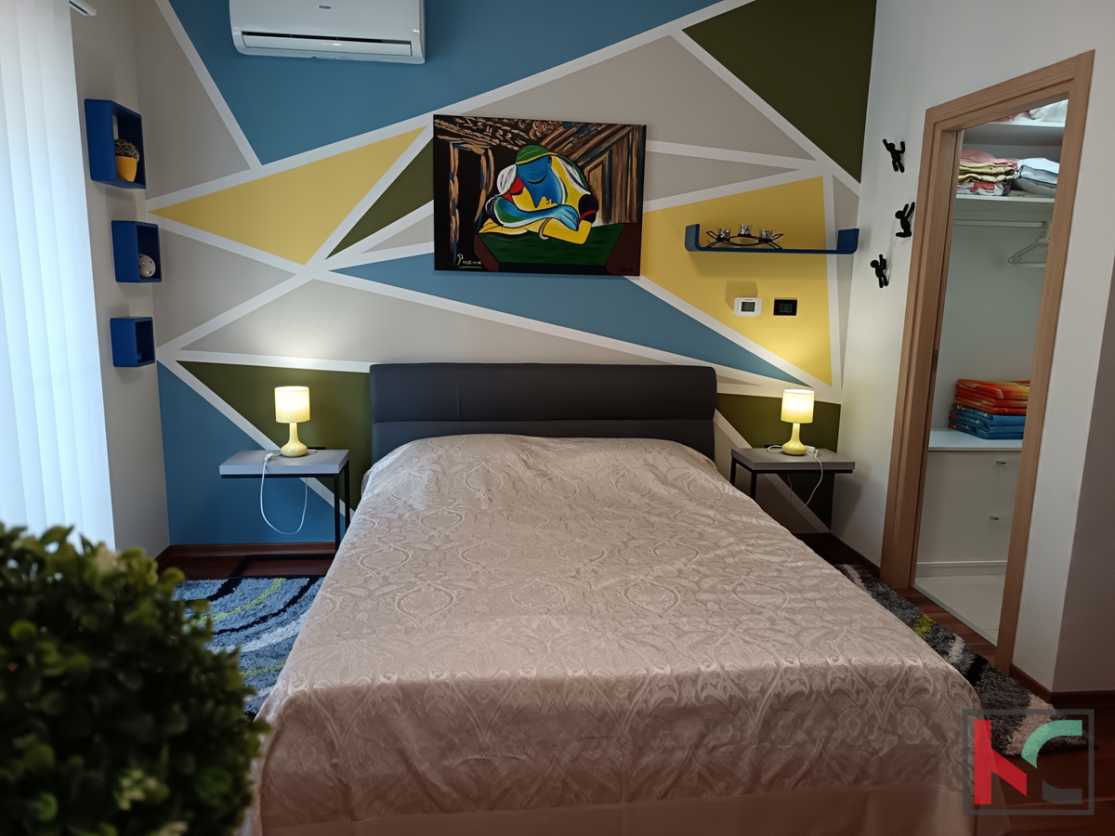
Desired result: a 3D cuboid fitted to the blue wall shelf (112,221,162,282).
[{"bbox_3d":[-1.796,-0.709,3.314,0.095,0.246,0.234,0,10,-7],"label":"blue wall shelf"}]

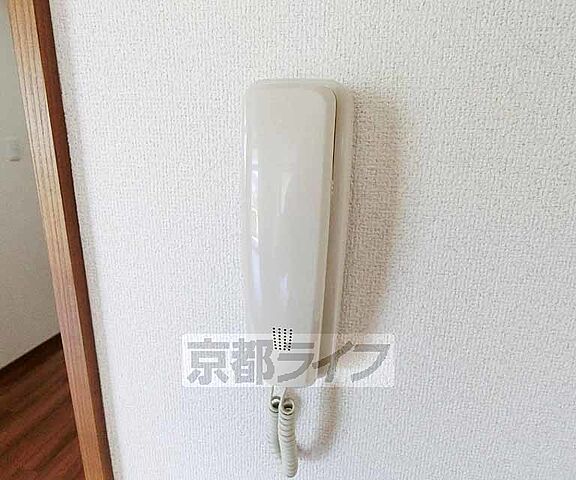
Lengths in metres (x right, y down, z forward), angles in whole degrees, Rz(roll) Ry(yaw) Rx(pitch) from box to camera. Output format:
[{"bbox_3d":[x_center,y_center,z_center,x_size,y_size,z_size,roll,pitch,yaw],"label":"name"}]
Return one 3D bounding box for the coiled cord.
[{"bbox_3d":[-0.003,0.142,0.254,0.022,0.076,0.030,3,13,8],"label":"coiled cord"}]

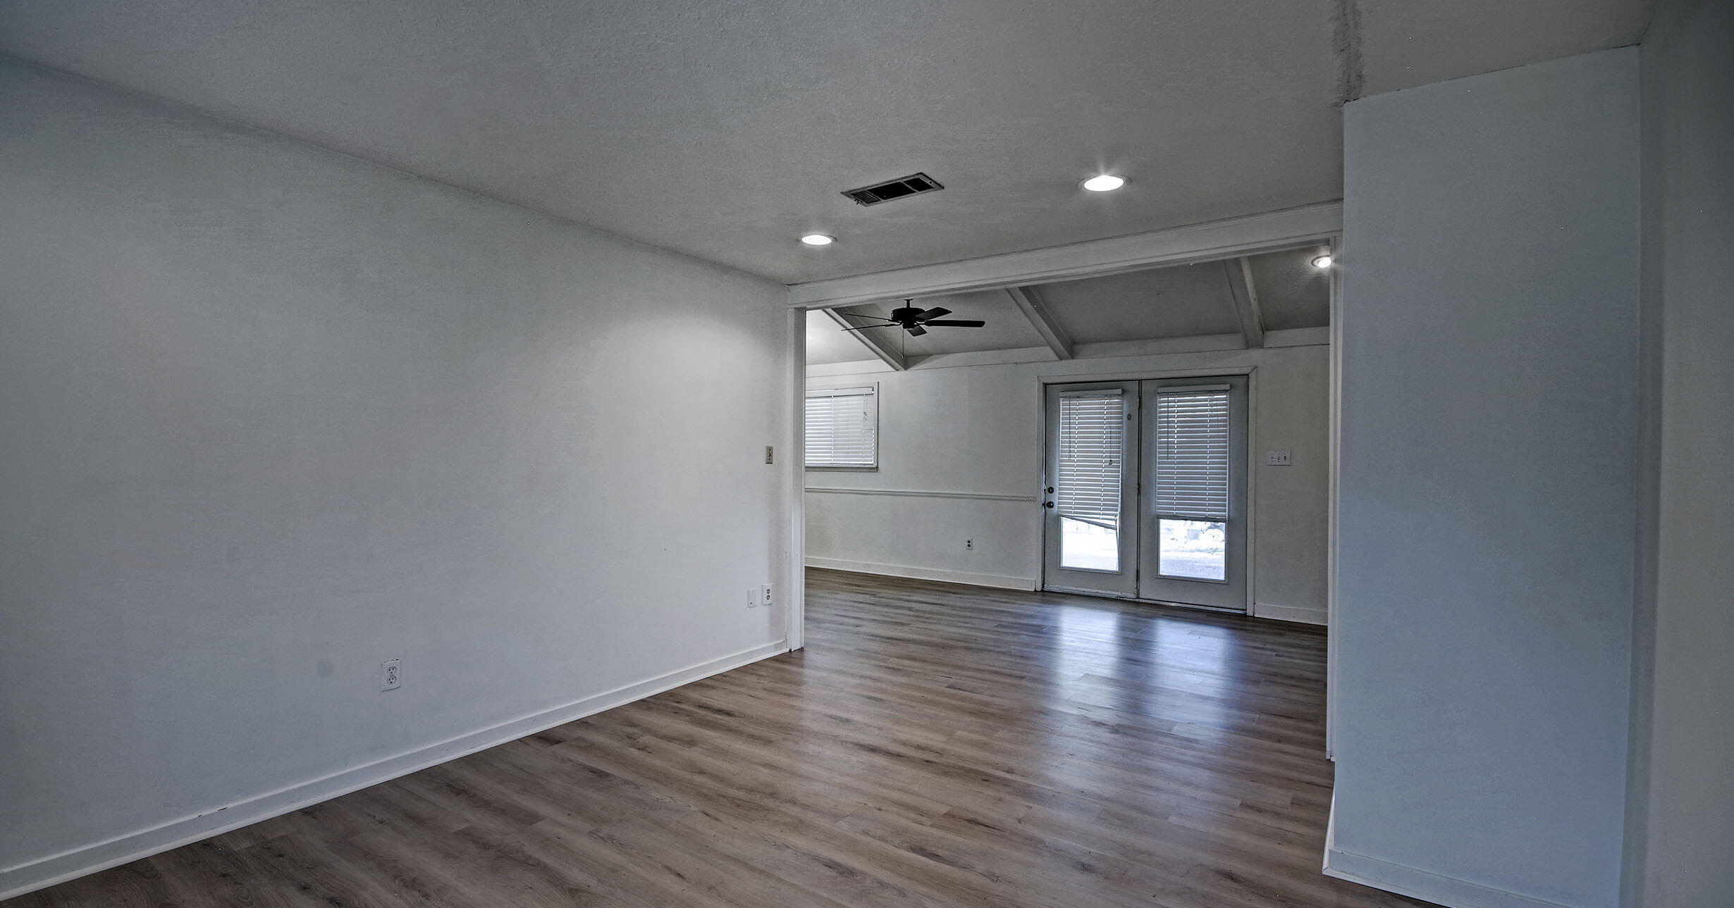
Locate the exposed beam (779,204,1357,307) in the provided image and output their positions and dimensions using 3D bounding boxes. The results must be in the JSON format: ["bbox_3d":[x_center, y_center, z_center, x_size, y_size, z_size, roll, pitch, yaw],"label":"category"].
[{"bbox_3d":[0.825,-1.031,4.038,3.095,0.165,0.140,1,0,33],"label":"exposed beam"}]

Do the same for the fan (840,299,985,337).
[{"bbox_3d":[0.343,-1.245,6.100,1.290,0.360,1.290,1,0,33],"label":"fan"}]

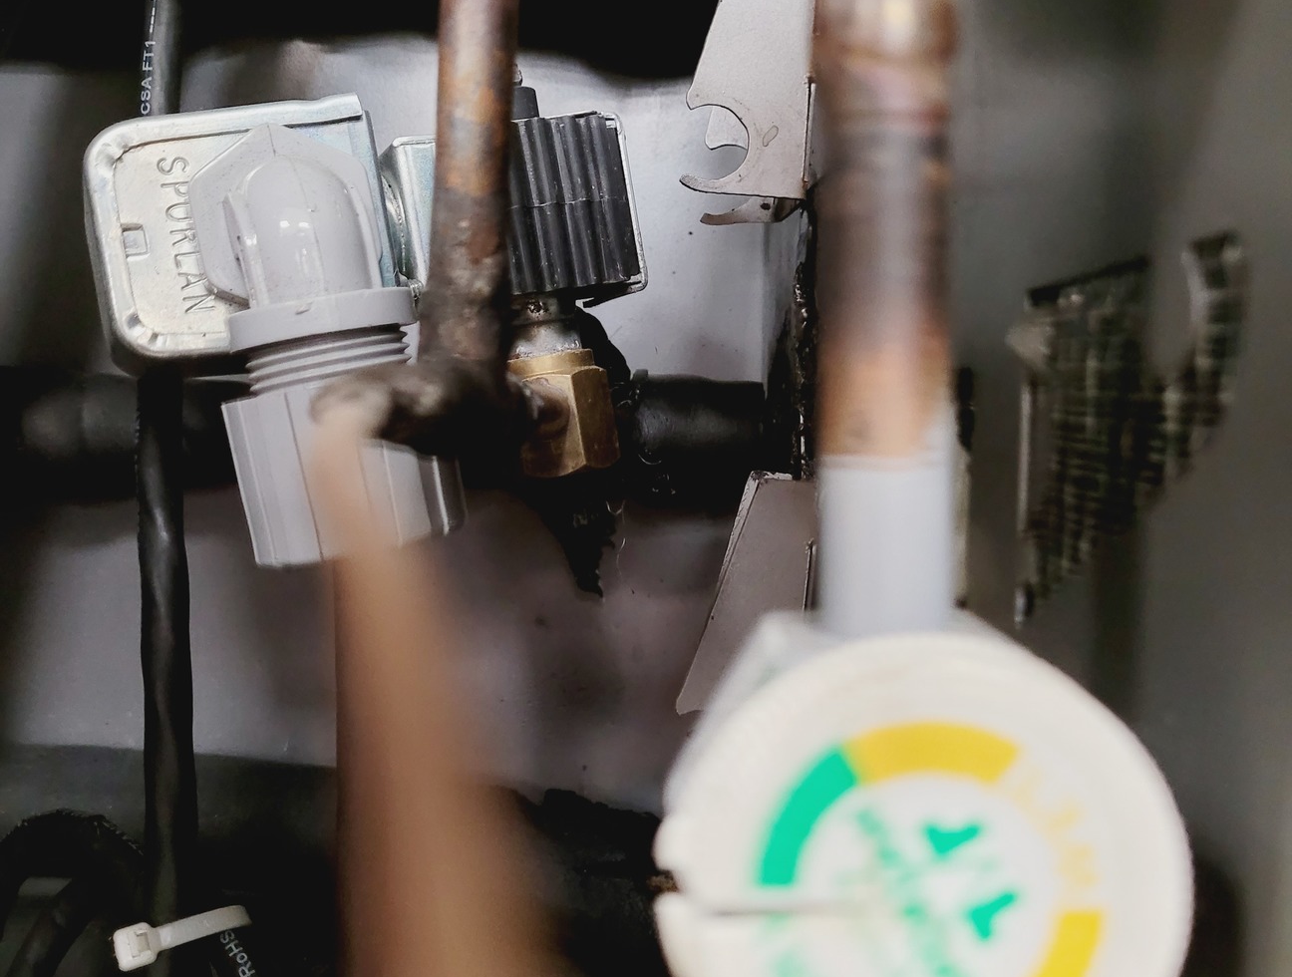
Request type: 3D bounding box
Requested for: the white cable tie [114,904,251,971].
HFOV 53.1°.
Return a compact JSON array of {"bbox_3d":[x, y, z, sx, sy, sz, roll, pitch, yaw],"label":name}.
[{"bbox_3d":[-0.072,0.070,0.200,0.021,0.006,0.012,-18,-16,0],"label":"white cable tie"}]

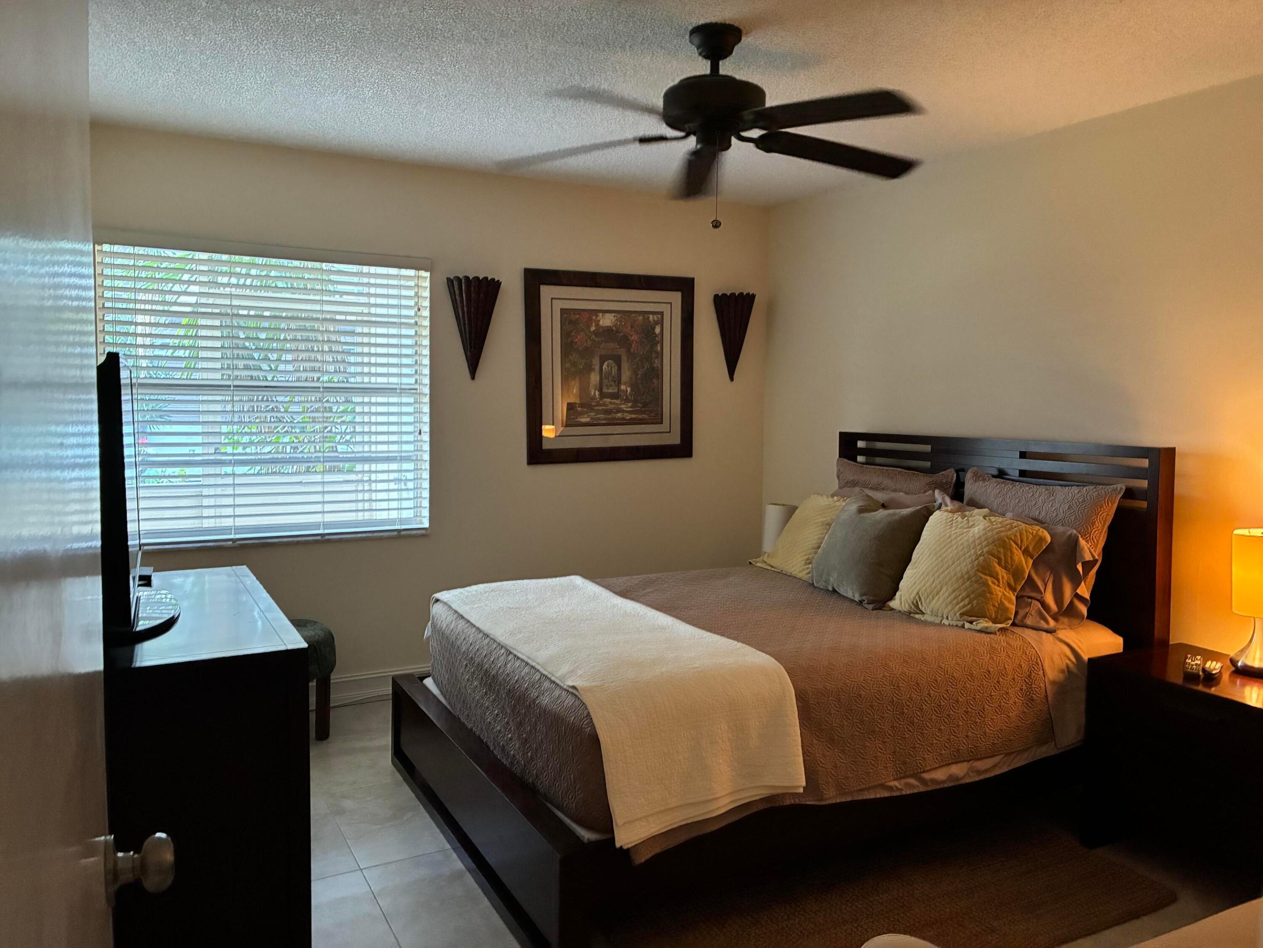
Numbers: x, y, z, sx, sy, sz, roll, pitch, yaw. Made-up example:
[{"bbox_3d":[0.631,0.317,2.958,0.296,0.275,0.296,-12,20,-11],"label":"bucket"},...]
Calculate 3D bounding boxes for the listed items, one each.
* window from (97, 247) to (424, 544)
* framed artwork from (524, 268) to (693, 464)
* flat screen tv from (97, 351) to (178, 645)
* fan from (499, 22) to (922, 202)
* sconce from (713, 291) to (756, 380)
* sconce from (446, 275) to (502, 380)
[{"bbox_3d":[-1.518,-0.335,4.056,1.340,1.240,0.075,-2,6,-28],"label":"window"},{"bbox_3d":[-0.093,-0.537,4.822,0.955,0.945,0.040,-2,6,-28],"label":"framed artwork"},{"bbox_3d":[-1.296,0.046,2.417,0.240,0.660,1.060,-2,6,-27],"label":"flat screen tv"},{"bbox_3d":[0.240,-1.084,2.700,1.280,0.345,1.280,-2,6,-28],"label":"fan"},{"bbox_3d":[0.577,-0.729,5.136,0.265,0.475,0.095,-2,6,-28],"label":"sconce"},{"bbox_3d":[-0.720,-0.674,4.437,0.265,0.475,0.095,-2,6,-28],"label":"sconce"}]

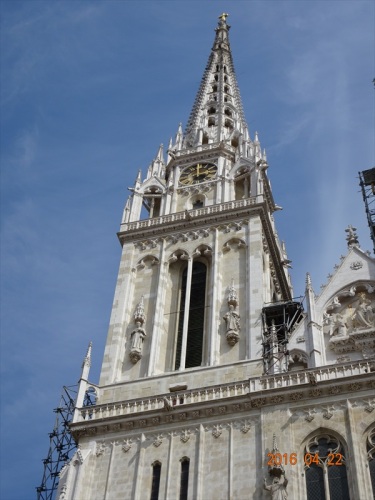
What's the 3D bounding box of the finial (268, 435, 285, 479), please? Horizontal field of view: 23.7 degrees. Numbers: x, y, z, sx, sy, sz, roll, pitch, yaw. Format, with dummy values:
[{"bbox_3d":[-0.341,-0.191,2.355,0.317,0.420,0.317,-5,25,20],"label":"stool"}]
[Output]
[{"bbox_3d":[4.774,11.066,48.400,0.950,2.922,0.900,-12,-53,13],"label":"finial"}]

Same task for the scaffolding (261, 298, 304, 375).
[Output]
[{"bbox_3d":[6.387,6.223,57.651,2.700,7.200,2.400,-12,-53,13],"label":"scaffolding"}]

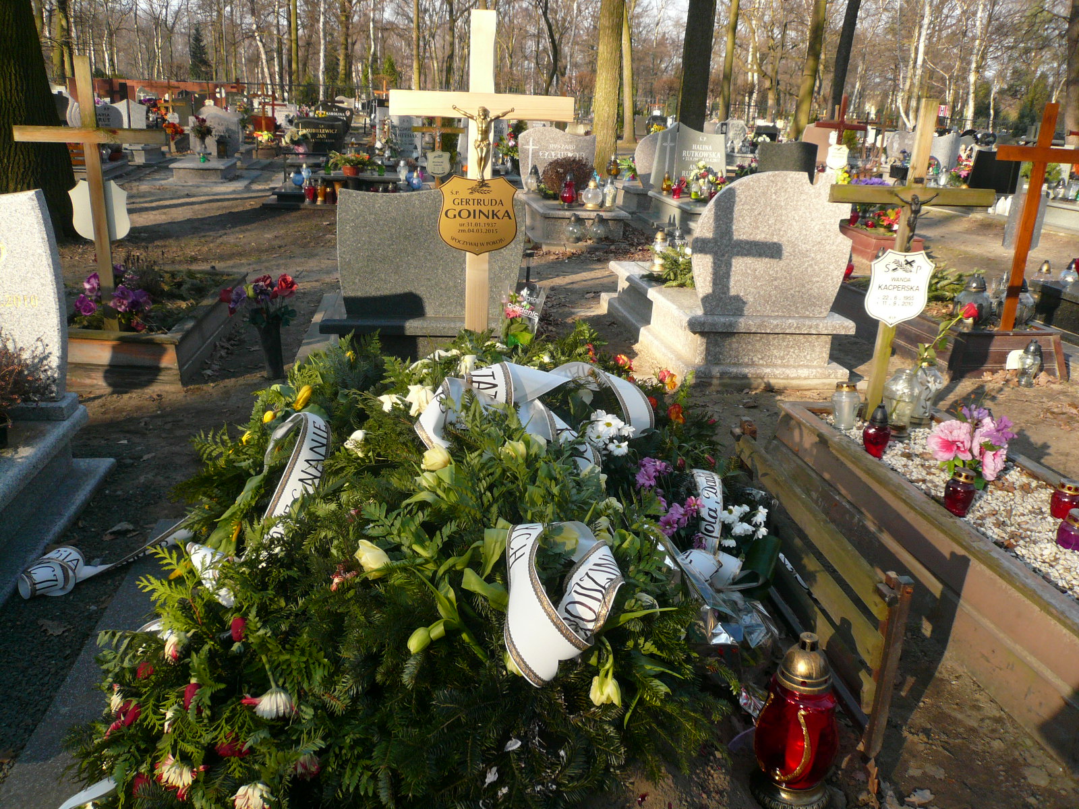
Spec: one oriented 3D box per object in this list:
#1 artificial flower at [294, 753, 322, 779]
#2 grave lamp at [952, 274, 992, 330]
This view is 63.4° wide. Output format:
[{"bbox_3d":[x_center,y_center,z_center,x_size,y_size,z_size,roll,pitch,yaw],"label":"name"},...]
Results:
[{"bbox_3d":[-0.491,0.766,1.850,0.057,0.050,0.055,1,19,-3],"label":"artificial flower"},{"bbox_3d":[2.809,-0.667,5.650,0.220,0.345,0.220,0,19,-8],"label":"grave lamp"}]

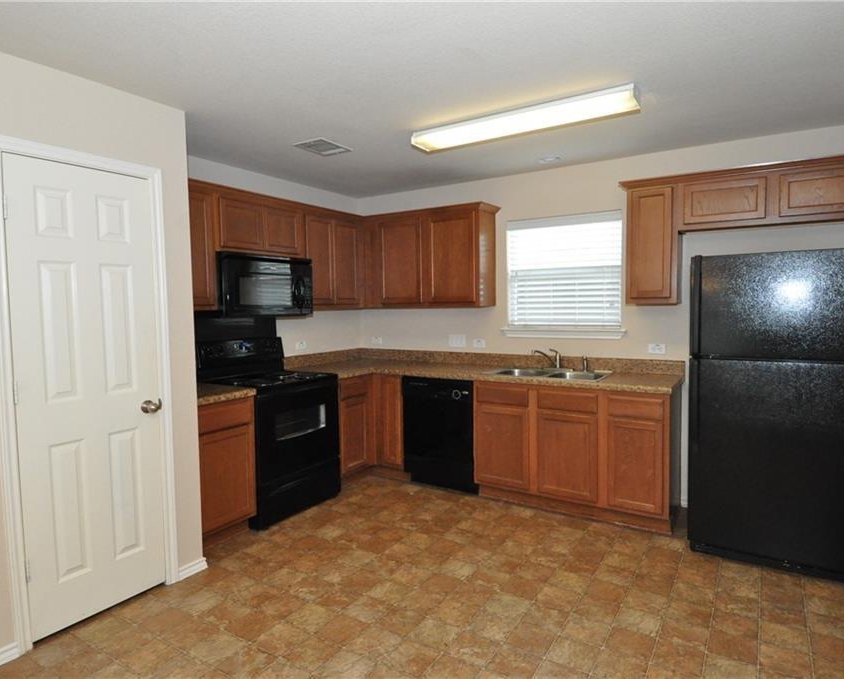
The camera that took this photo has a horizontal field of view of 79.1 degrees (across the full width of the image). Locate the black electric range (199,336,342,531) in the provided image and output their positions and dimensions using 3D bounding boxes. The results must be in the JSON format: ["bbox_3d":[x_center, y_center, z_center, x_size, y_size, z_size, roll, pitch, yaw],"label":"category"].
[{"bbox_3d":[-1.068,0.605,3.655,0.660,1.180,0.758,1,4,32],"label":"black electric range"}]

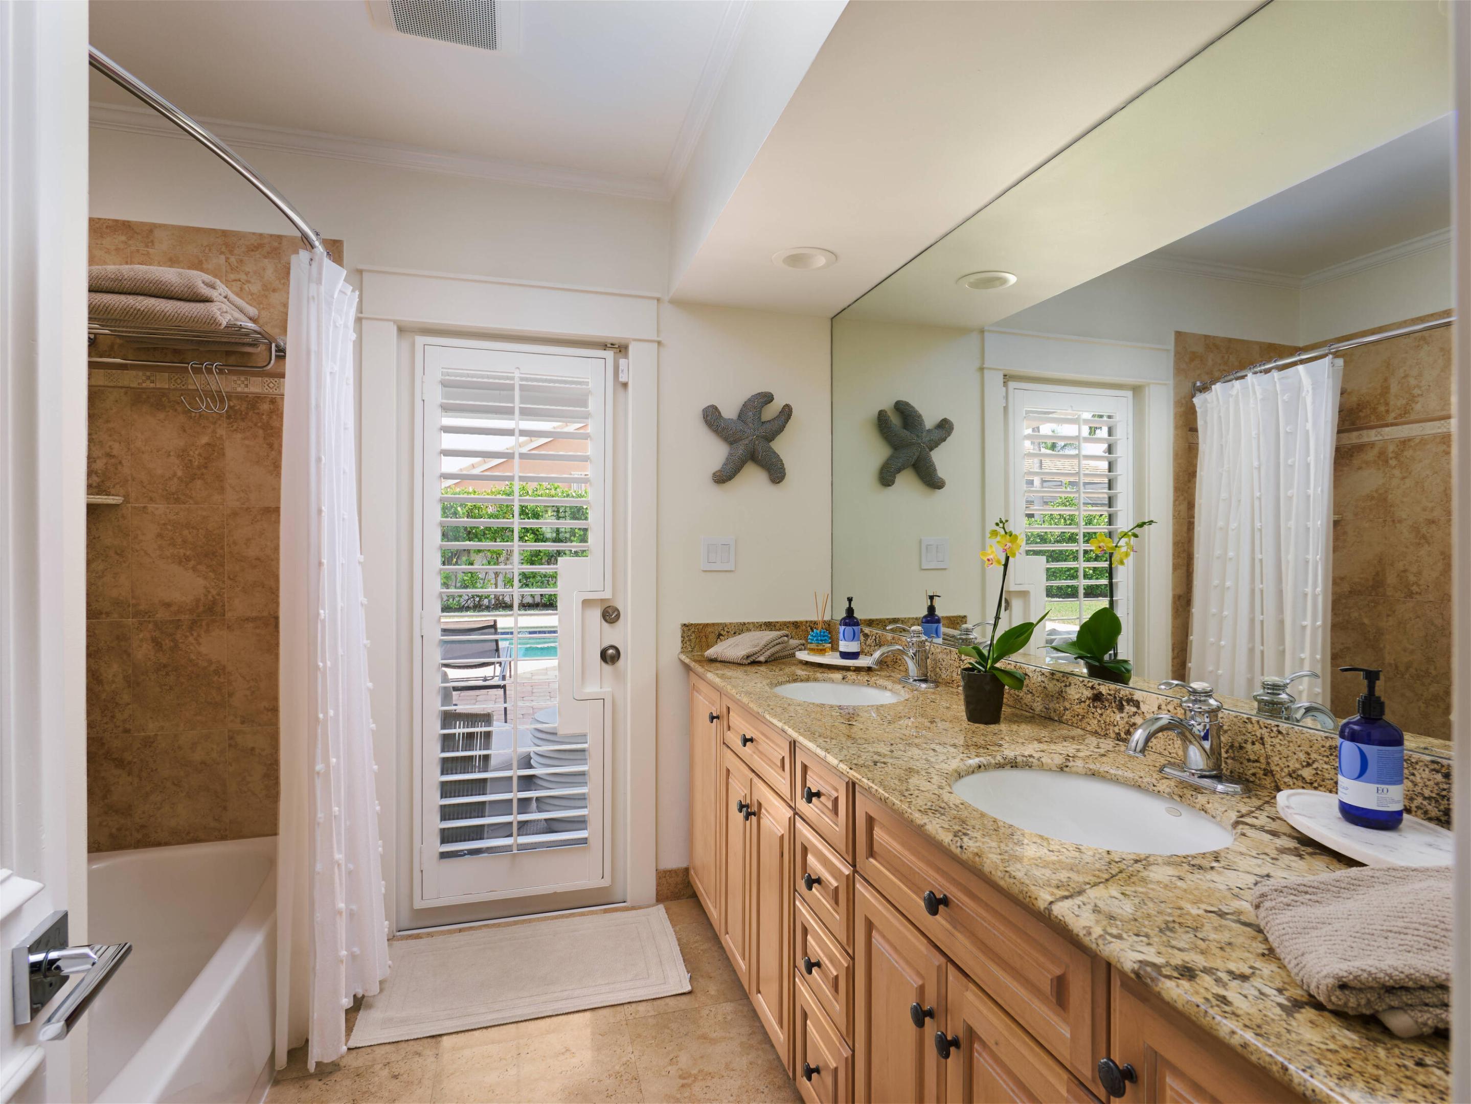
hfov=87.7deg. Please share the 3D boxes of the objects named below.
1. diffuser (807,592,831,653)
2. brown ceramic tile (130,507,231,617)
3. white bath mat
[{"bbox_3d":[0.277,0.232,2.522,0.075,0.203,0.075,0,0,0],"label":"diffuser"},{"bbox_3d":[-1.644,0.031,2.266,0.242,0.333,0.010,0,0,-16],"label":"brown ceramic tile"},{"bbox_3d":[-0.603,1.216,2.262,0.868,0.012,0.530,0,0,-16],"label":"white bath mat"}]

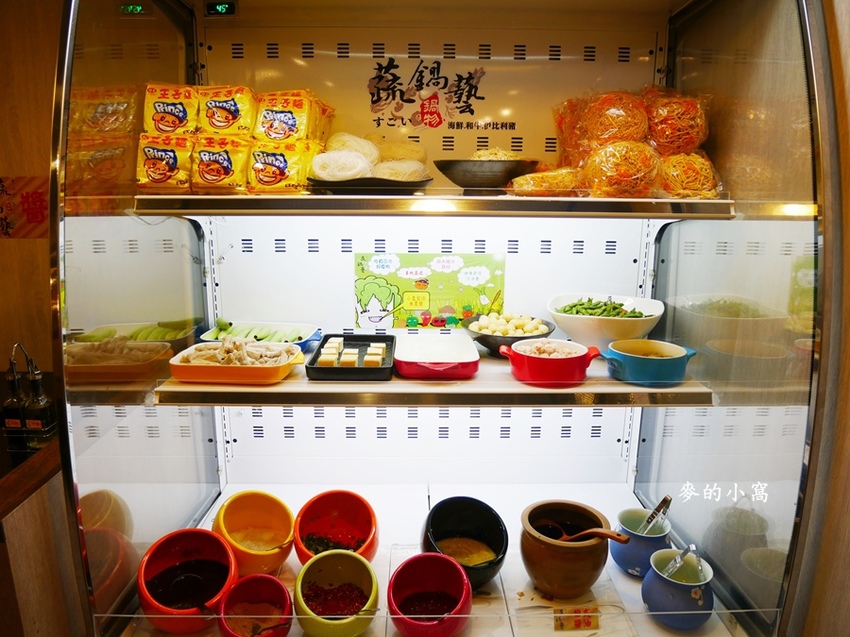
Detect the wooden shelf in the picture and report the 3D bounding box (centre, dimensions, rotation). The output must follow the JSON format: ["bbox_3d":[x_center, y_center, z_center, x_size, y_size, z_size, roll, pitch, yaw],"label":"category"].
[{"bbox_3d":[0.012,0.131,1.412,1.165,0.038,0.366,0,12,0],"label":"wooden shelf"}]

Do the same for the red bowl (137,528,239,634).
[{"bbox_3d":[-0.480,0.537,1.205,0.193,0.154,0.193,-5,14,-21],"label":"red bowl"}]

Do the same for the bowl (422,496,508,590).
[{"bbox_3d":[0.091,0.512,1.336,0.196,0.154,0.196,0,13,0],"label":"bowl"}]

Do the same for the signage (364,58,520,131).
[{"bbox_3d":[0.044,-0.577,1.512,0.385,0.180,0.010,0,13,-1],"label":"signage"}]

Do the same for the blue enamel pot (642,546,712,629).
[{"bbox_3d":[0.498,0.529,1.154,0.137,0.108,0.137,0,12,0],"label":"blue enamel pot"}]

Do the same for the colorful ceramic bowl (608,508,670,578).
[{"bbox_3d":[0.480,0.497,1.301,0.136,0.108,0.136,0,12,0],"label":"colorful ceramic bowl"}]

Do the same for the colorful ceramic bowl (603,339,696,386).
[{"bbox_3d":[0.514,0.102,1.372,0.228,0.070,0.172,-5,14,-21],"label":"colorful ceramic bowl"}]

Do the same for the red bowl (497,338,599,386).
[{"bbox_3d":[0.287,0.103,1.356,0.230,0.072,0.174,0,13,-1],"label":"red bowl"}]

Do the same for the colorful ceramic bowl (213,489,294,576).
[{"bbox_3d":[-0.378,0.475,1.297,0.172,0.152,0.172,0,12,0],"label":"colorful ceramic bowl"}]

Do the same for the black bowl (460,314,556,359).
[{"bbox_3d":[0.217,0.056,1.545,0.242,0.078,0.242,0,13,0],"label":"black bowl"}]

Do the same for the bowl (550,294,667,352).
[{"bbox_3d":[0.441,0.035,1.435,0.280,0.143,0.255,0,12,0],"label":"bowl"}]

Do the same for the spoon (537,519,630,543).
[{"bbox_3d":[0.339,0.476,1.296,0.212,0.058,0.068,-1,10,36],"label":"spoon"}]

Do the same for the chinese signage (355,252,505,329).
[{"bbox_3d":[0.012,-0.072,1.553,0.397,0.201,0.006,0,12,0],"label":"chinese signage"}]

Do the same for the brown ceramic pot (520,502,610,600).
[{"bbox_3d":[0.297,0.492,1.238,0.187,0.145,0.187,0,12,0],"label":"brown ceramic pot"}]

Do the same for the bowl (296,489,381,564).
[{"bbox_3d":[-0.203,0.503,1.358,0.194,0.154,0.194,-1,13,-5],"label":"bowl"}]

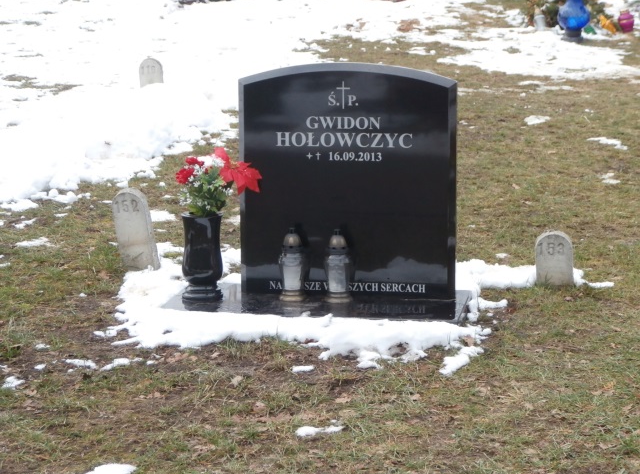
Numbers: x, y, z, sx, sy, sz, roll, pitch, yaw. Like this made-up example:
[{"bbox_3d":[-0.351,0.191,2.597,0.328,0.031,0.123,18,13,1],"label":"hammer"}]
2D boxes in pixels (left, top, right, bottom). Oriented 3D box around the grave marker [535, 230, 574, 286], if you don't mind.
[{"bbox_3d":[0.811,0.072,5.500,0.127,0.180,0.070,2,11,10],"label":"grave marker"}]

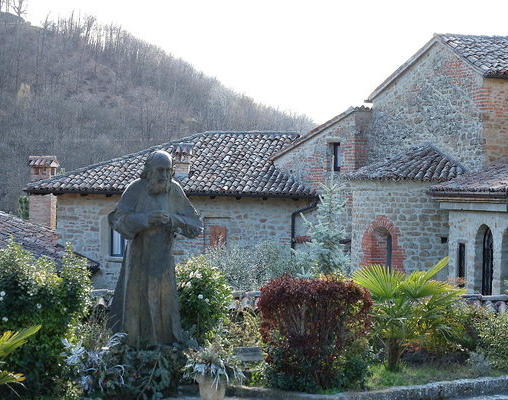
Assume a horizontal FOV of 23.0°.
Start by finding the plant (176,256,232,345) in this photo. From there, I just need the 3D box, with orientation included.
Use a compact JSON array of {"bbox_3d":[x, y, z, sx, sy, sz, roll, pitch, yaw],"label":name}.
[{"bbox_3d":[-0.494,0.984,12.000,0.620,0.920,0.580,0,1,0],"label":"plant"}]

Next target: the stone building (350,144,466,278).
[{"bbox_3d":[3.709,0.554,30.800,3.500,3.800,2.300,1,1,37],"label":"stone building"}]

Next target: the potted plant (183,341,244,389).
[{"bbox_3d":[-0.327,1.337,10.100,0.500,0.420,0.460,0,1,0],"label":"potted plant"}]

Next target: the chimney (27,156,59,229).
[{"bbox_3d":[-6.400,-0.182,38.000,0.750,2.300,0.700,0,1,9],"label":"chimney"}]

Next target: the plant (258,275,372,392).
[{"bbox_3d":[0.531,1.149,10.800,0.980,1.020,0.880,0,1,0],"label":"plant"}]

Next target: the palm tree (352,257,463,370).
[{"bbox_3d":[1.449,1.072,11.800,1.040,1.080,0.950,0,1,0],"label":"palm tree"}]

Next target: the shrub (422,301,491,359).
[{"bbox_3d":[2.025,1.295,12.500,0.700,0.600,0.600,0,1,0],"label":"shrub"}]

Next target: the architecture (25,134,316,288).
[{"bbox_3d":[-1.745,0.198,39.300,8.400,4.800,8.200,0,1,9],"label":"architecture"}]

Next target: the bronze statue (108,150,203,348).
[{"bbox_3d":[-0.867,0.440,11.000,0.780,1.760,0.560,0,1,-20],"label":"bronze statue"}]

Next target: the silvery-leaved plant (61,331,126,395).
[{"bbox_3d":[-1.314,1.356,10.300,0.530,0.540,0.480,0,1,0],"label":"silvery-leaved plant"}]

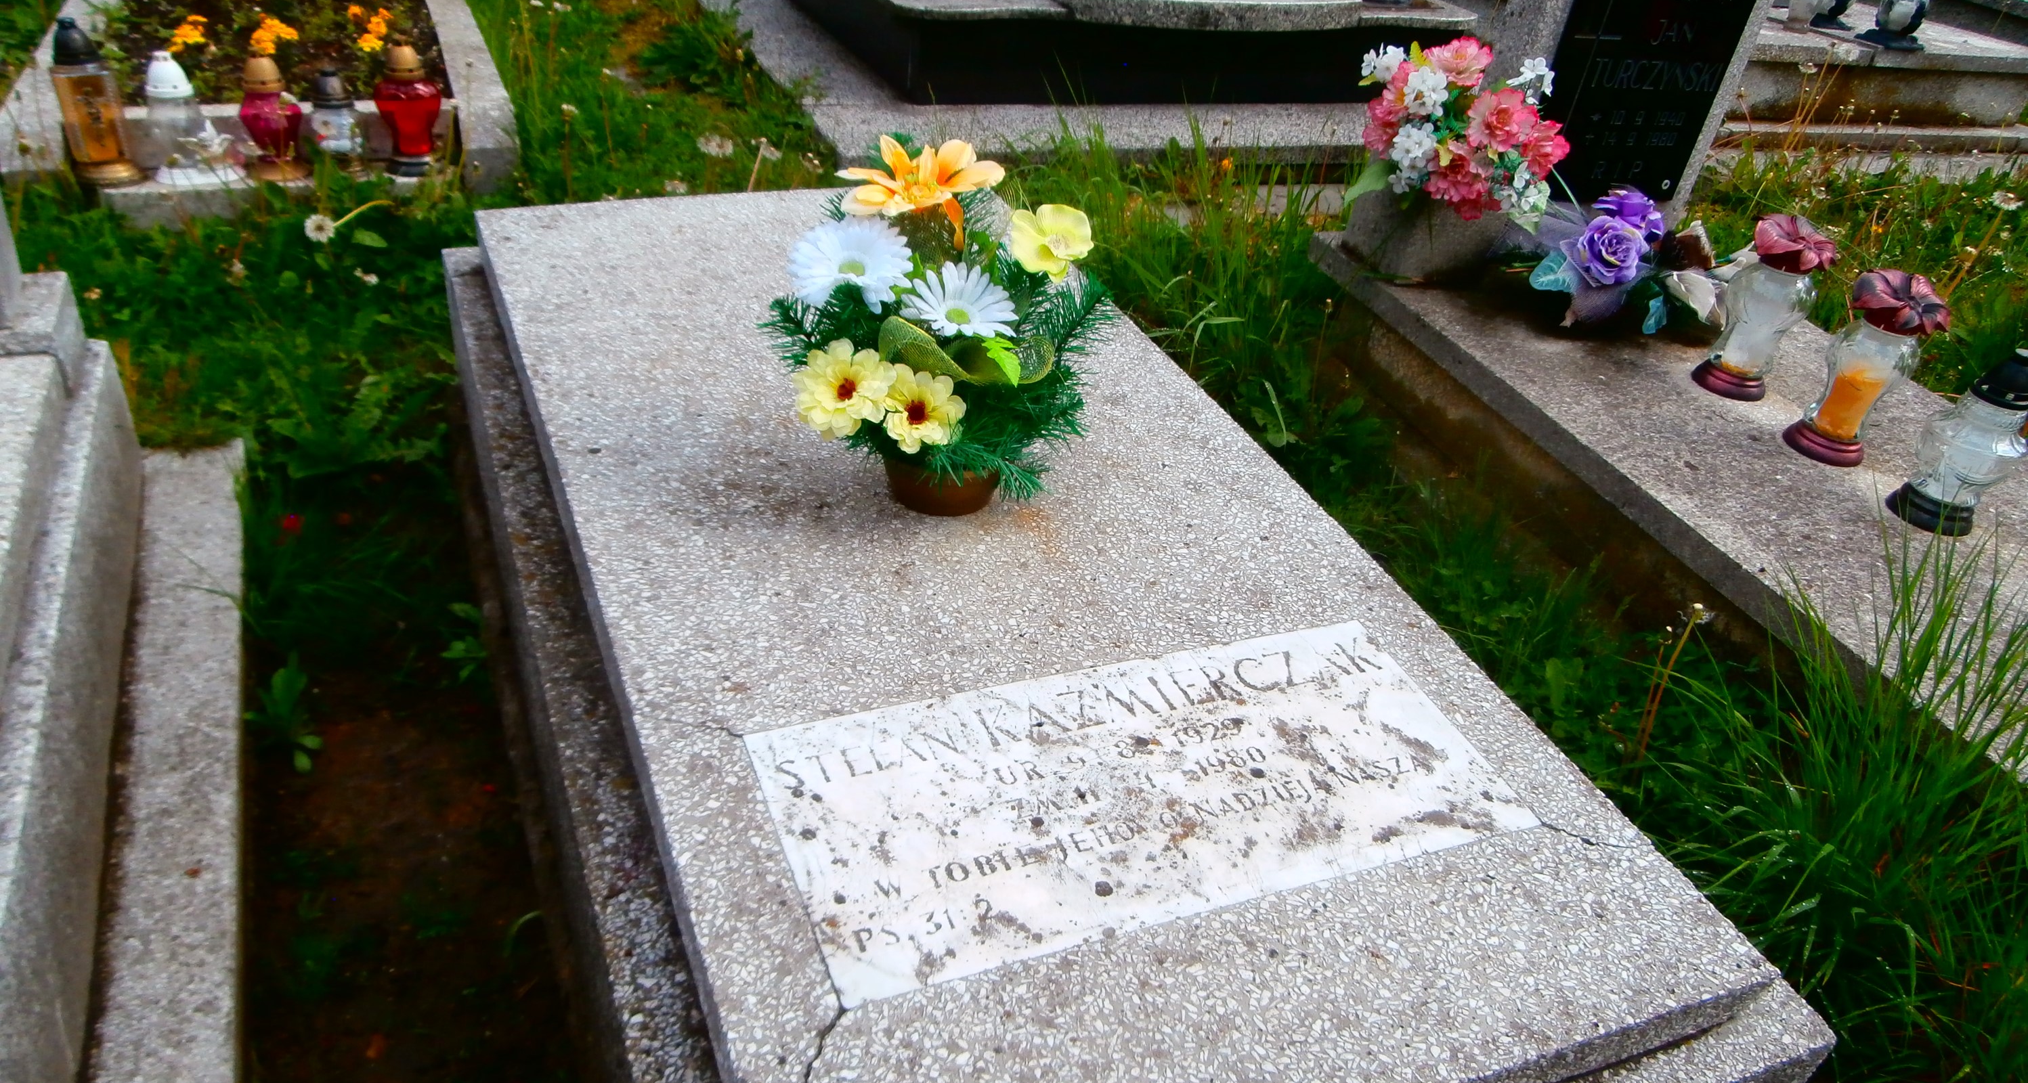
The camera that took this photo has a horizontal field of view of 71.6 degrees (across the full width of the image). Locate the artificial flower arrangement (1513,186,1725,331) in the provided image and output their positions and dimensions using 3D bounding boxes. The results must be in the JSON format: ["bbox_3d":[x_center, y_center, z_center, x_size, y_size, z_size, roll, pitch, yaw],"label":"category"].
[{"bbox_3d":[0.984,-0.466,2.288,0.340,0.180,0.200,-4,35,-22],"label":"artificial flower arrangement"}]

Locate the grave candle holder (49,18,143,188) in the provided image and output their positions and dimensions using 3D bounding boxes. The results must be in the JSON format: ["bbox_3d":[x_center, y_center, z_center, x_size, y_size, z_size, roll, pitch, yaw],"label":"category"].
[{"bbox_3d":[-1.746,-0.834,2.655,0.130,0.285,0.125,-9,33,-22],"label":"grave candle holder"}]

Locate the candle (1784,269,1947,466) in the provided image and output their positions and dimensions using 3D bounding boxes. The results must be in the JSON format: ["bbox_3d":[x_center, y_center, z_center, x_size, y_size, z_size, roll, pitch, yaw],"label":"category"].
[{"bbox_3d":[1.157,-0.231,1.914,0.126,0.242,0.126,-4,35,-22],"label":"candle"}]

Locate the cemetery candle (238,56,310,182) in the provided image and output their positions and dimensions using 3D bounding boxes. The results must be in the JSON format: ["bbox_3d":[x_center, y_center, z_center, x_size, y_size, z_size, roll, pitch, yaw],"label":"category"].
[{"bbox_3d":[-1.456,-0.831,2.754,0.128,0.221,0.128,-9,33,-22],"label":"cemetery candle"}]

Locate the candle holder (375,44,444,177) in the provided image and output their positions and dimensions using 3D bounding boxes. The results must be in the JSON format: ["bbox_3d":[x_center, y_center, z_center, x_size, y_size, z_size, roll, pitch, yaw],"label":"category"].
[{"bbox_3d":[-1.220,-0.871,2.836,0.142,0.240,0.142,-9,33,-22],"label":"candle holder"}]

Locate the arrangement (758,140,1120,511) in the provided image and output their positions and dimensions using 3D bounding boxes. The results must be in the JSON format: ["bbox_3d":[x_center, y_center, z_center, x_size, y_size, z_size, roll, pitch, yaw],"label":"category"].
[{"bbox_3d":[-0.096,-0.204,1.508,0.345,0.365,0.290,-4,35,-15],"label":"arrangement"}]

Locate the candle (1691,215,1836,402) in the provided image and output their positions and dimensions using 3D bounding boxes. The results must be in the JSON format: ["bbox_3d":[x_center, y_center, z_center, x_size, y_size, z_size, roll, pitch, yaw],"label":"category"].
[{"bbox_3d":[1.104,-0.341,2.074,0.126,0.239,0.126,-4,35,-22],"label":"candle"}]

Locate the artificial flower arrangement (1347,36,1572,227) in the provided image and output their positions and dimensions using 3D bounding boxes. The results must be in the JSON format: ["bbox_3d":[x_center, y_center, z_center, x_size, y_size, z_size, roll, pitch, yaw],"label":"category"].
[{"bbox_3d":[0.697,-0.648,2.219,0.279,0.256,0.223,-9,38,-20],"label":"artificial flower arrangement"}]

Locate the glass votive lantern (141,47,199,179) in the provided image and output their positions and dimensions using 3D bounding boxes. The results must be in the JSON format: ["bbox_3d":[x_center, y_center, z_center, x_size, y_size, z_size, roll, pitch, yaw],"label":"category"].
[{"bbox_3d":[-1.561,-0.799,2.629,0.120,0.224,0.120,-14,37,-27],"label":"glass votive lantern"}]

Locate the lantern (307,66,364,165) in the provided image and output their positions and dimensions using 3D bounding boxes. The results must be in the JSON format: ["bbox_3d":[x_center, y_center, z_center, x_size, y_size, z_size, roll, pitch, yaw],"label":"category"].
[{"bbox_3d":[-1.303,-0.820,2.726,0.087,0.190,0.087,-11,36,-22],"label":"lantern"}]

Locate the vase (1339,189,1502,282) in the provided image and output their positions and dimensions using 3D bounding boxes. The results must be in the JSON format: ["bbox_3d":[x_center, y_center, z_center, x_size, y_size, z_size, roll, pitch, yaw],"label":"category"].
[{"bbox_3d":[0.674,-0.559,2.356,0.196,0.157,0.138,-9,38,-20],"label":"vase"}]

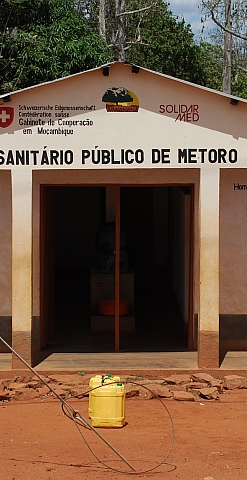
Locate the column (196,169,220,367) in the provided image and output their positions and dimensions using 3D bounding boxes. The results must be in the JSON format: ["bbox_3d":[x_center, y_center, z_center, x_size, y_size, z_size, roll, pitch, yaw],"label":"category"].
[{"bbox_3d":[0.934,0.309,13.080,0.199,2.176,0.190,0,4,-1],"label":"column"}]

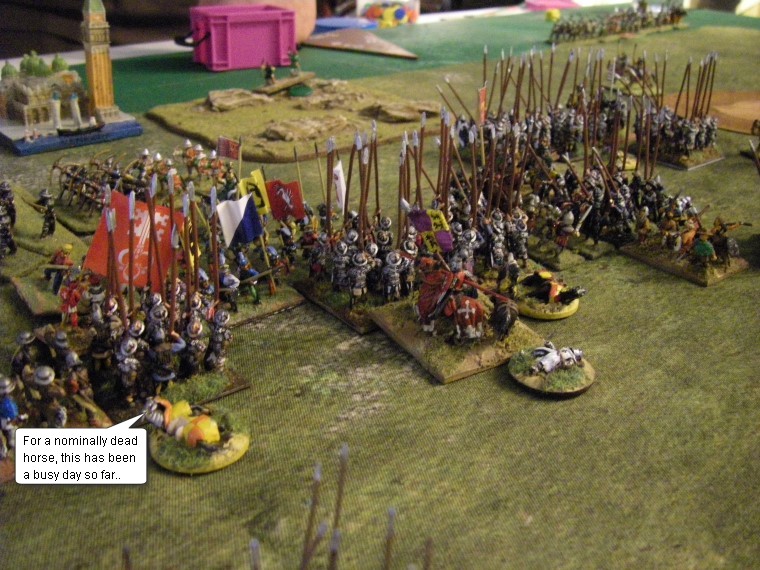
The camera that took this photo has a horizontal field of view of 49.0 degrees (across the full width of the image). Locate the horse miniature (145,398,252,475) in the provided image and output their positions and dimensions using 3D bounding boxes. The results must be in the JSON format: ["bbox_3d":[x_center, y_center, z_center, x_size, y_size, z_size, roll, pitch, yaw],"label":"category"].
[{"bbox_3d":[-0.047,0.037,0.214,0.026,0.009,0.025,20,33,29],"label":"horse miniature"}]

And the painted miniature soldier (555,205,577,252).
[{"bbox_3d":[0.074,-0.023,0.332,0.009,0.020,0.009,-18,31,-33],"label":"painted miniature soldier"}]

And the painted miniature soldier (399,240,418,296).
[{"bbox_3d":[0.010,-0.006,0.285,0.006,0.019,0.007,-15,33,-29],"label":"painted miniature soldier"}]

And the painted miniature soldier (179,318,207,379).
[{"bbox_3d":[-0.056,0.019,0.248,0.009,0.019,0.008,-15,30,-28],"label":"painted miniature soldier"}]

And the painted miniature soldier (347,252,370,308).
[{"bbox_3d":[-0.007,-0.002,0.290,0.009,0.020,0.007,-15,30,-28],"label":"painted miniature soldier"}]

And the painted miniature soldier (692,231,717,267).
[{"bbox_3d":[0.125,-0.014,0.321,0.009,0.014,0.009,-18,31,-33],"label":"painted miniature soldier"}]

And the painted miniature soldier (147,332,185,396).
[{"bbox_3d":[-0.062,0.022,0.241,0.011,0.020,0.009,-15,30,-28],"label":"painted miniature soldier"}]

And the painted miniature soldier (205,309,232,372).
[{"bbox_3d":[-0.049,0.017,0.251,0.009,0.021,0.008,-15,30,-28],"label":"painted miniature soldier"}]

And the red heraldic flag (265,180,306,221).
[{"bbox_3d":[-0.035,-0.031,0.311,0.012,0.016,0.004,-9,27,-3],"label":"red heraldic flag"}]

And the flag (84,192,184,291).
[{"bbox_3d":[-0.081,-0.015,0.278,0.027,0.030,0.004,14,17,-30],"label":"flag"}]

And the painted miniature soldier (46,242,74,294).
[{"bbox_3d":[-0.107,-0.005,0.278,0.009,0.016,0.007,0,28,-4],"label":"painted miniature soldier"}]

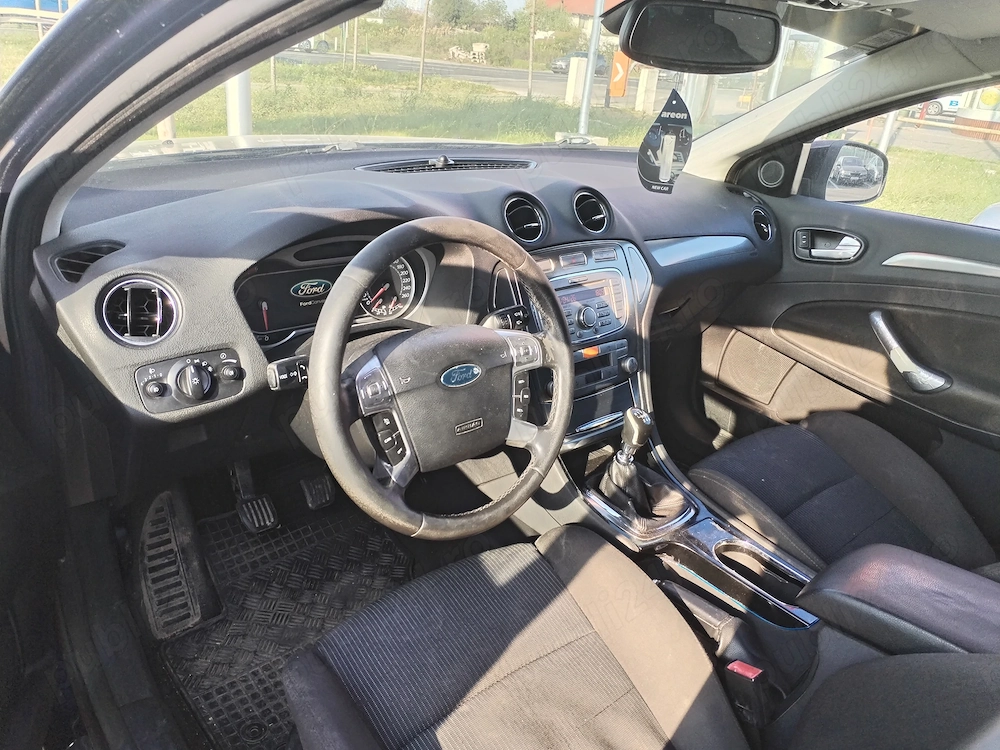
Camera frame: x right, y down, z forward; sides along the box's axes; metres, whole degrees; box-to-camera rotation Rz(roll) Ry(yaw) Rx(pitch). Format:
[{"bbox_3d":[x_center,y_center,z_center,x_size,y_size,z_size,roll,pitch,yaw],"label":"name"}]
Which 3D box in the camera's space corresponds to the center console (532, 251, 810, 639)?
[{"bbox_3d":[0.257,0.079,1.131,0.300,0.460,0.610,-15,30,-38],"label":"center console"}]

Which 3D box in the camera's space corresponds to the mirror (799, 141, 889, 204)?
[{"bbox_3d":[0.809,-0.485,1.791,0.215,0.155,0.130,-10,28,-32],"label":"mirror"}]

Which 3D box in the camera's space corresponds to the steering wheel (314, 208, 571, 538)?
[{"bbox_3d":[-0.068,0.004,0.917,0.380,0.380,0.100,-15,11,-39],"label":"steering wheel"}]

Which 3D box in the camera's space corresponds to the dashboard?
[{"bbox_3d":[-0.002,-0.156,1.375,1.460,0.450,0.620,-15,30,-38],"label":"dashboard"}]

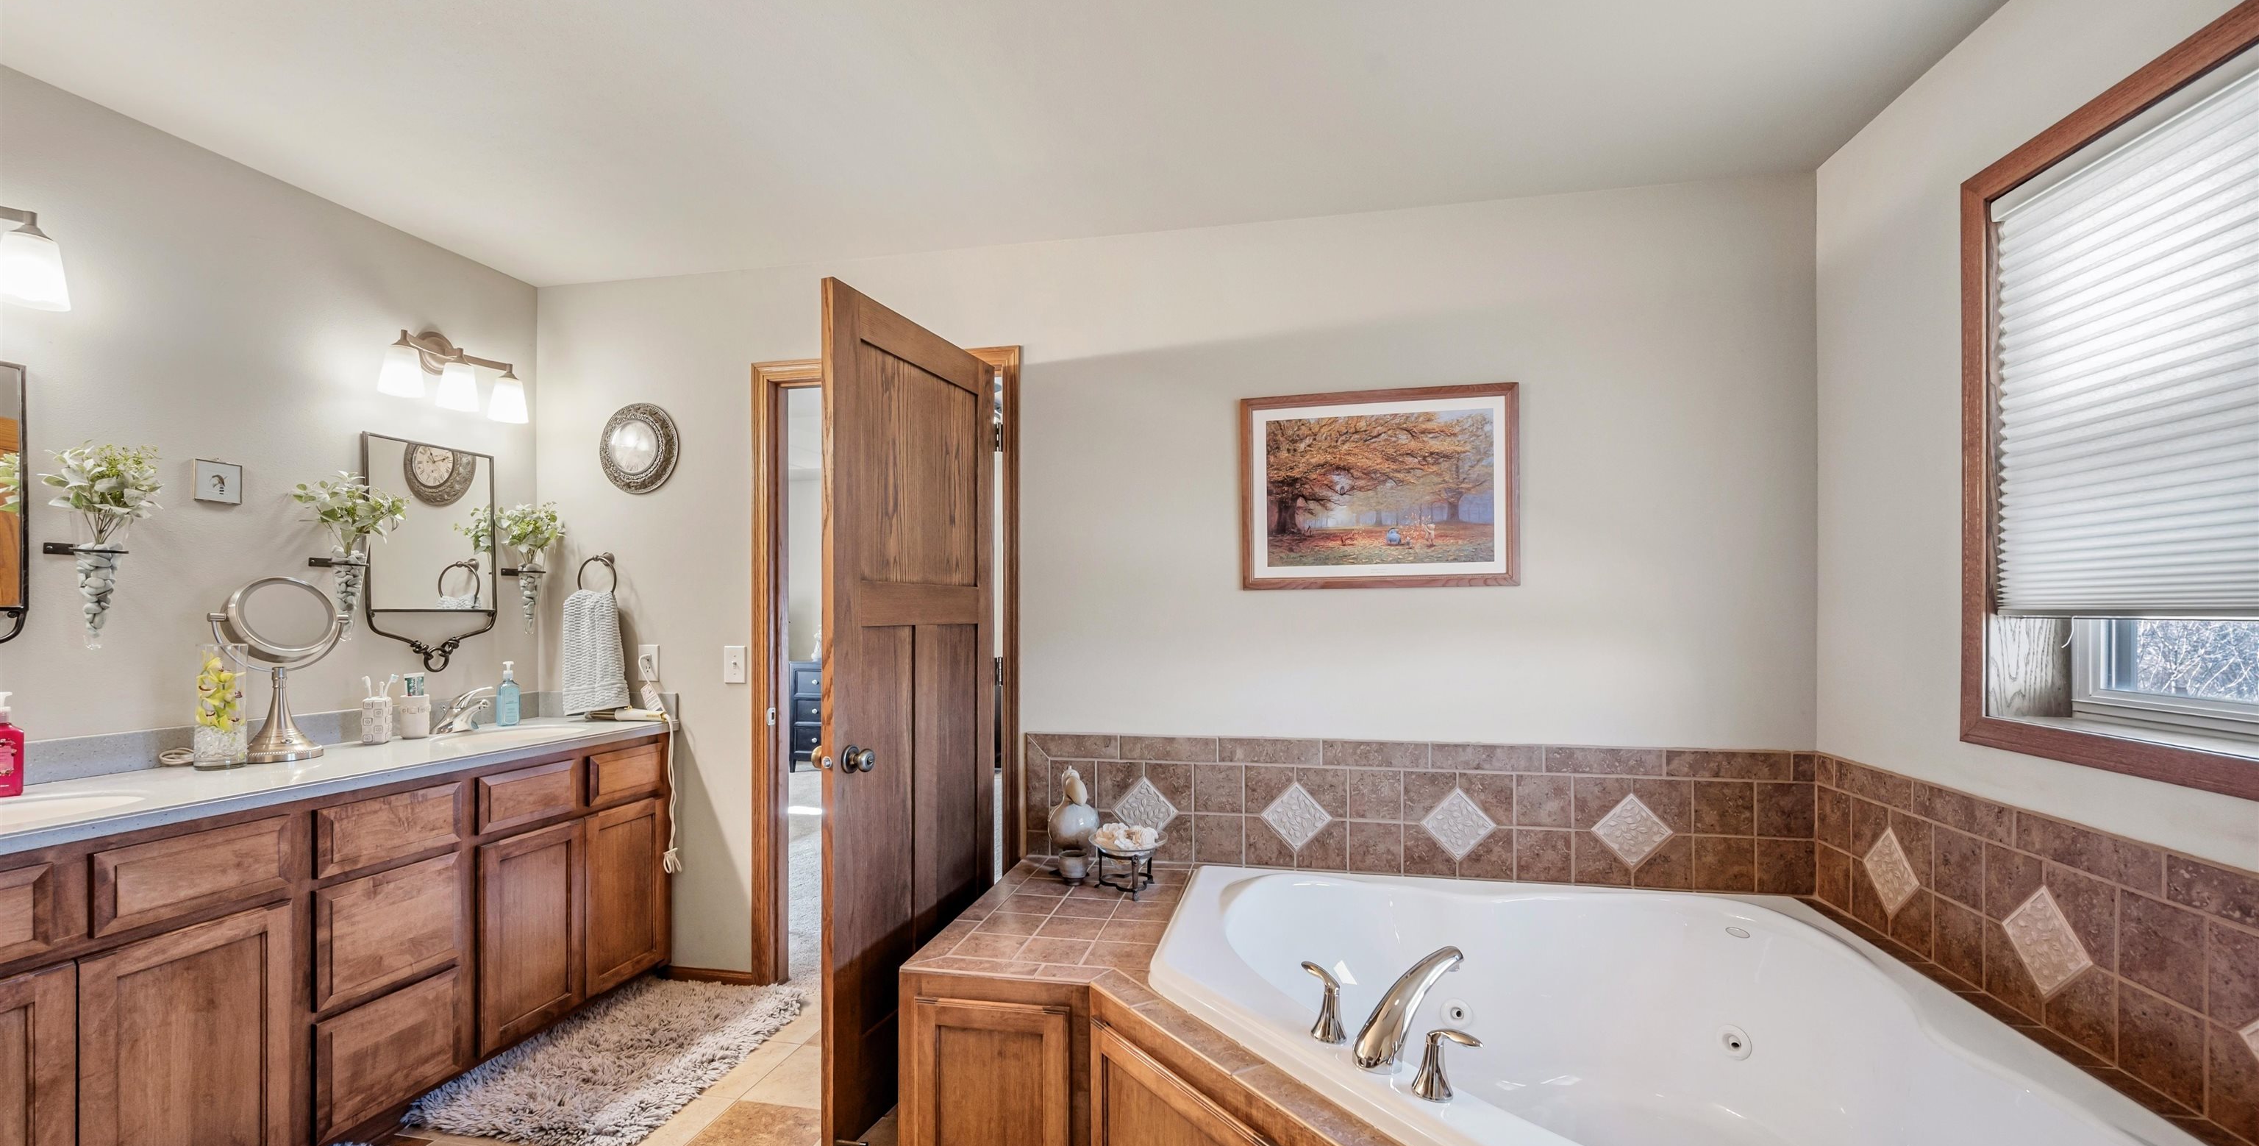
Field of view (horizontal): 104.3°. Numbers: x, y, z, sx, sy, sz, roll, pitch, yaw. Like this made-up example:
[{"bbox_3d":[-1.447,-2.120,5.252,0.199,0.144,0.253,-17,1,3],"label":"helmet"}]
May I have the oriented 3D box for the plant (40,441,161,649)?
[{"bbox_3d":[-2.325,-0.062,1.992,0.182,0.470,0.192,0,-1,11],"label":"plant"}]

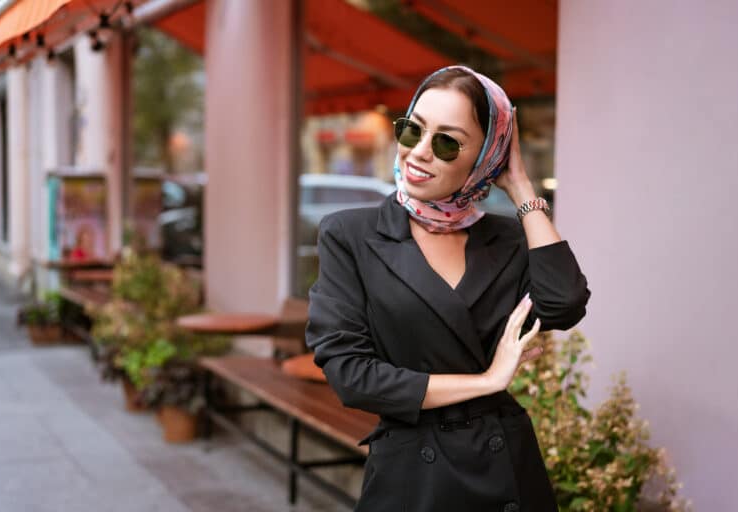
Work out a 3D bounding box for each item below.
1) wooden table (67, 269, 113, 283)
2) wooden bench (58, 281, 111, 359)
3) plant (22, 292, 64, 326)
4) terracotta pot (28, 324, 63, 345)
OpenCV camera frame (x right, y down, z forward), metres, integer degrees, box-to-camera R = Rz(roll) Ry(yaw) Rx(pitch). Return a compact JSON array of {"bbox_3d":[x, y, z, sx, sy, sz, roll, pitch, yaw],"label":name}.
[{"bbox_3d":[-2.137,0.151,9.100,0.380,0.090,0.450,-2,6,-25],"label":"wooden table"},{"bbox_3d":[-1.897,0.579,8.817,0.400,0.430,2.200,-2,6,-25],"label":"wooden bench"},{"bbox_3d":[-2.704,0.435,9.716,0.310,0.290,0.330,-2,6,-25],"label":"plant"},{"bbox_3d":[-2.681,0.627,9.716,0.260,0.180,0.290,-2,6,-25],"label":"terracotta pot"}]

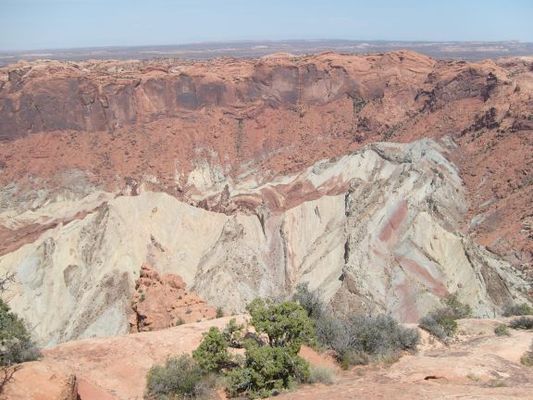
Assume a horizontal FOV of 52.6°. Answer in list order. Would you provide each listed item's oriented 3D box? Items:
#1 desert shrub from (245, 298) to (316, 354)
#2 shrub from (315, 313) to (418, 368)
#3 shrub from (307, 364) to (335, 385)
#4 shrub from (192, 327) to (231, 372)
[{"bbox_3d":[0.252,2.277,9.700,1.200,1.020,1.050,0,16,0],"label":"desert shrub"},{"bbox_3d":[1.911,2.685,10.300,1.950,1.020,1.250,0,16,0],"label":"shrub"},{"bbox_3d":[0.902,2.914,9.000,0.460,0.300,0.420,0,16,0],"label":"shrub"},{"bbox_3d":[-0.959,2.607,9.400,0.660,0.820,0.650,0,16,0],"label":"shrub"}]

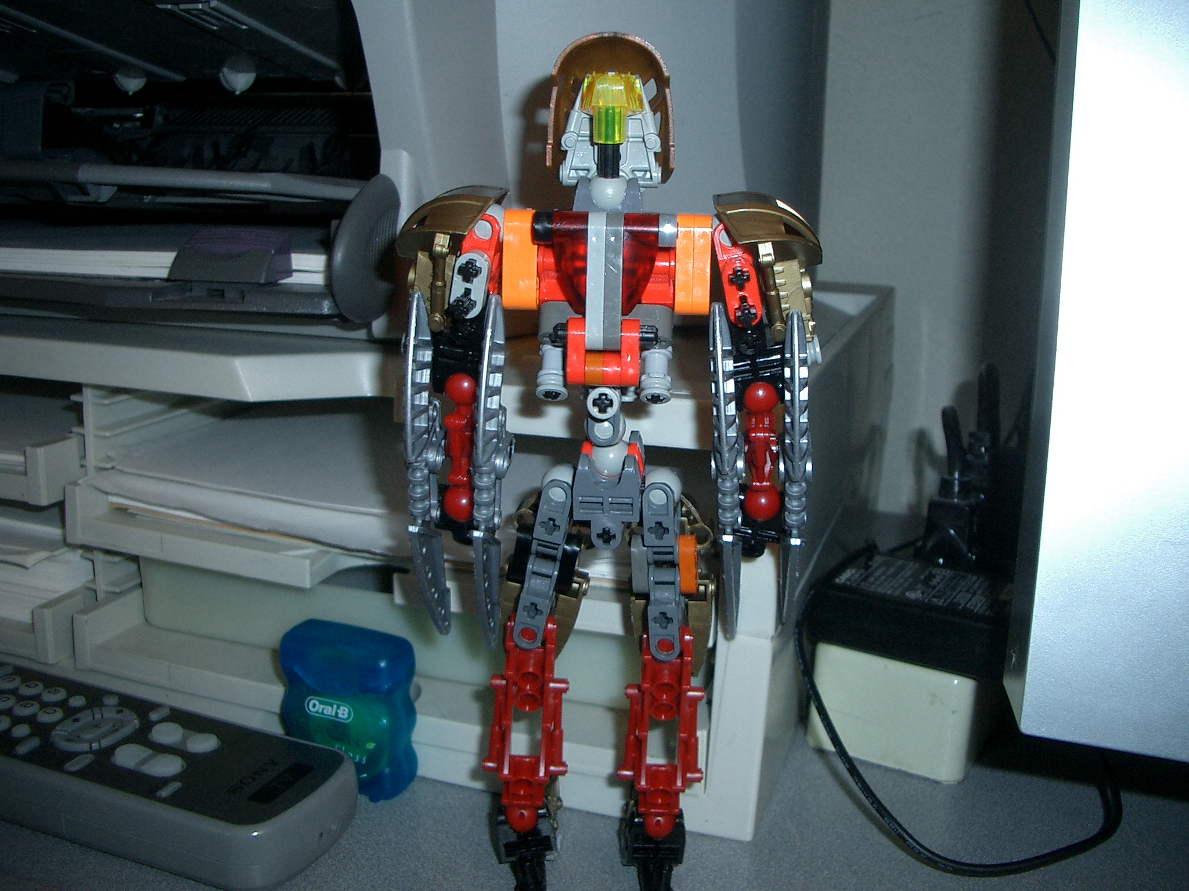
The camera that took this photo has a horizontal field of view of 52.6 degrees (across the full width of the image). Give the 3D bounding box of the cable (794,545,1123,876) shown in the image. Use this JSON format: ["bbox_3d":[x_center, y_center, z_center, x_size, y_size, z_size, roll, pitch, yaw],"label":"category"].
[{"bbox_3d":[0.115,0.079,0.382,0.106,0.057,0.118,6,15,18],"label":"cable"}]

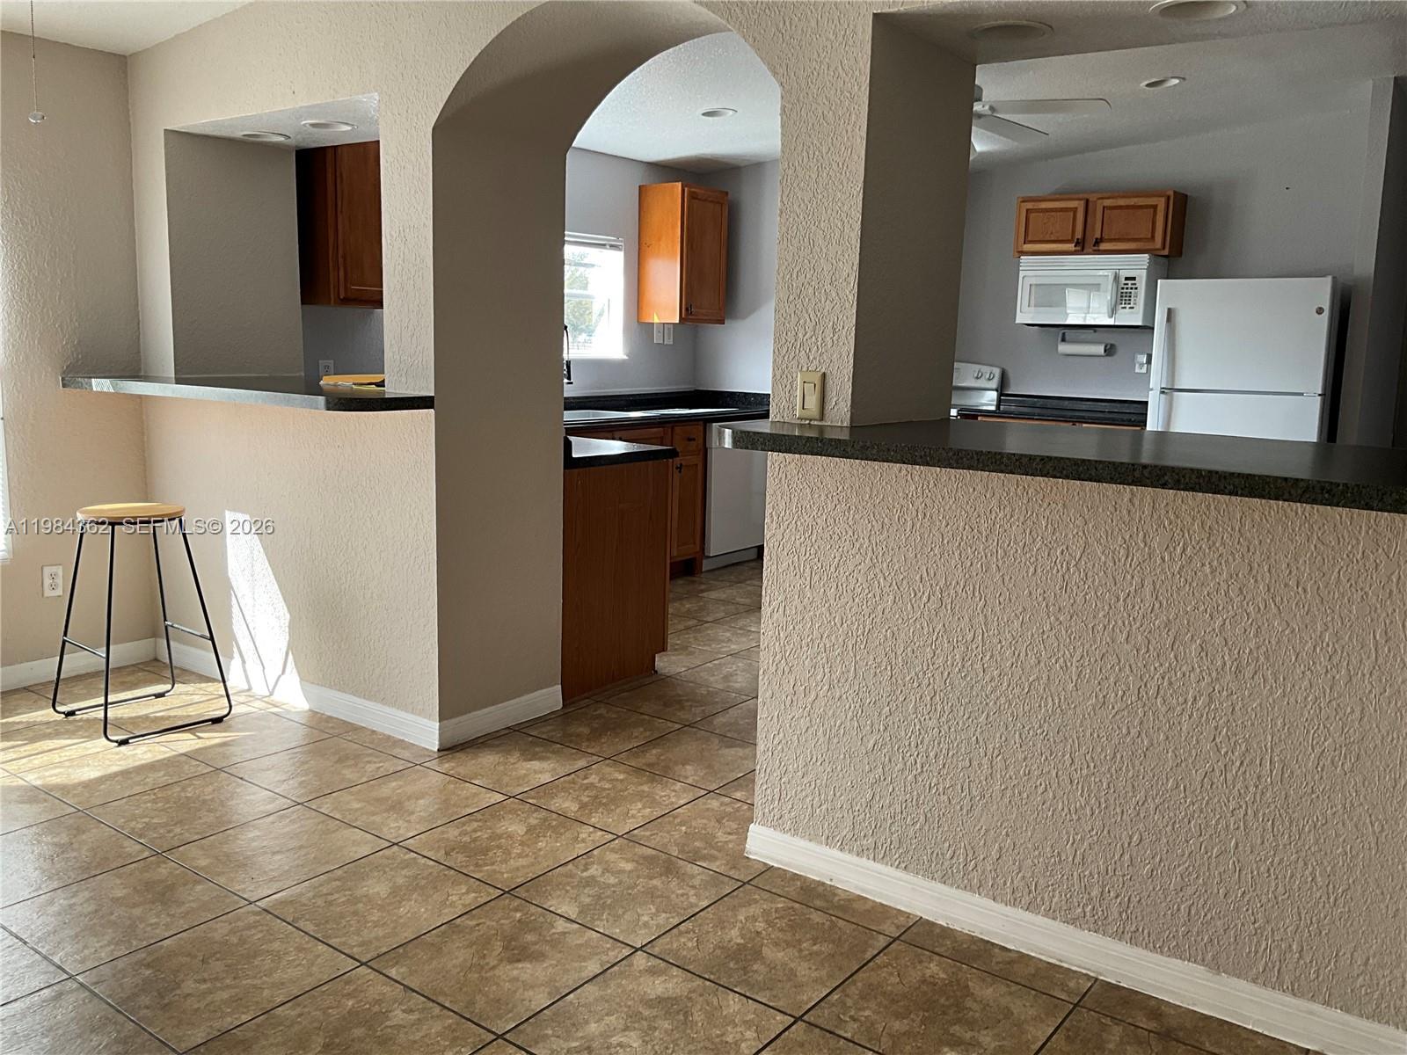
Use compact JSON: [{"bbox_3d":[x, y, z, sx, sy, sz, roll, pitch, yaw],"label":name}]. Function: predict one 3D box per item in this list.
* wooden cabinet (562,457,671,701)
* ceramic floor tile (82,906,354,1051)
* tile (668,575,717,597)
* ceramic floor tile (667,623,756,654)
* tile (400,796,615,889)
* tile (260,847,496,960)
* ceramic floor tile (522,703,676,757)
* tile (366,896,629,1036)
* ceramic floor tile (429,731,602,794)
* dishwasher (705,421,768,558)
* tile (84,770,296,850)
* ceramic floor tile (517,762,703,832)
[{"bbox_3d":[-0.676,0.134,4.781,0.900,0.863,0.602,9,12,36],"label":"wooden cabinet"},{"bbox_3d":[-1.030,0.950,2.517,0.418,0.010,0.418,9,12,36],"label":"ceramic floor tile"},{"bbox_3d":[-0.097,0.308,6.516,0.418,0.010,0.418,9,12,36],"label":"tile"},{"bbox_3d":[0.070,0.507,5.351,0.418,0.010,0.418,9,12,36],"label":"ceramic floor tile"},{"bbox_3d":[-0.514,0.840,3.135,0.410,0.010,0.410,9,12,36],"label":"tile"},{"bbox_3d":[-0.774,0.900,2.845,0.416,0.010,0.416,9,12,36],"label":"tile"},{"bbox_3d":[-0.347,0.694,4.036,0.410,0.010,0.410,9,12,36],"label":"ceramic floor tile"},{"bbox_3d":[-0.432,0.938,2.562,0.410,0.010,0.410,9,12,36],"label":"tile"},{"bbox_3d":[-0.597,0.741,3.708,0.410,0.010,0.410,9,12,36],"label":"ceramic floor tile"},{"bbox_3d":[-0.009,-0.240,6.996,0.610,0.817,0.606,9,12,36],"label":"dishwasher"},{"bbox_3d":[-1.427,0.787,3.295,0.410,0.010,0.410,9,12,36],"label":"tile"},{"bbox_3d":[-0.267,0.801,3.510,0.416,0.010,0.416,9,12,36],"label":"ceramic floor tile"}]

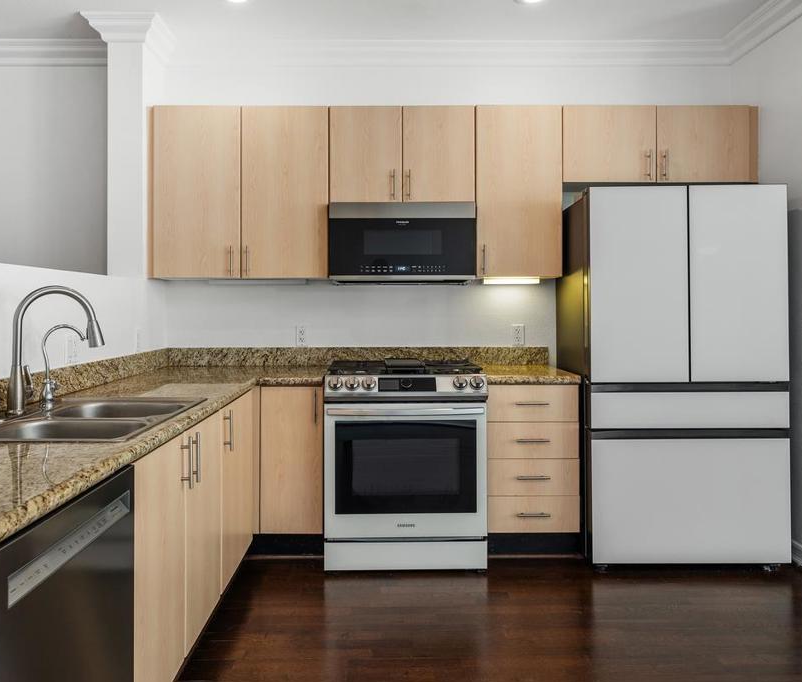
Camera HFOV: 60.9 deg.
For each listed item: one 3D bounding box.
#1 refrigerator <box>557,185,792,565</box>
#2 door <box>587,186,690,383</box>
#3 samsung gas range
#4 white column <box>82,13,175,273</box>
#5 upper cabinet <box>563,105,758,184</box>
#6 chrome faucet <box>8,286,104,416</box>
[{"bbox_3d":[1.300,0.170,3.445,0.912,1.790,0.710,0,1,0],"label":"refrigerator"},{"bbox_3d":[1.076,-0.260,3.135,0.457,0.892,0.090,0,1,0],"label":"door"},{"bbox_3d":[0.012,0.602,3.498,0.758,0.925,0.725,0,1,-1],"label":"samsung gas range"},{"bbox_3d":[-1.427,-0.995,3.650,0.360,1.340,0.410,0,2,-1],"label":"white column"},{"bbox_3d":[1.357,-1.030,3.735,1.020,0.405,0.330,0,2,-1],"label":"upper cabinet"},{"bbox_3d":[-1.056,0.028,2.110,0.295,0.390,0.110,0,2,-1],"label":"chrome faucet"}]

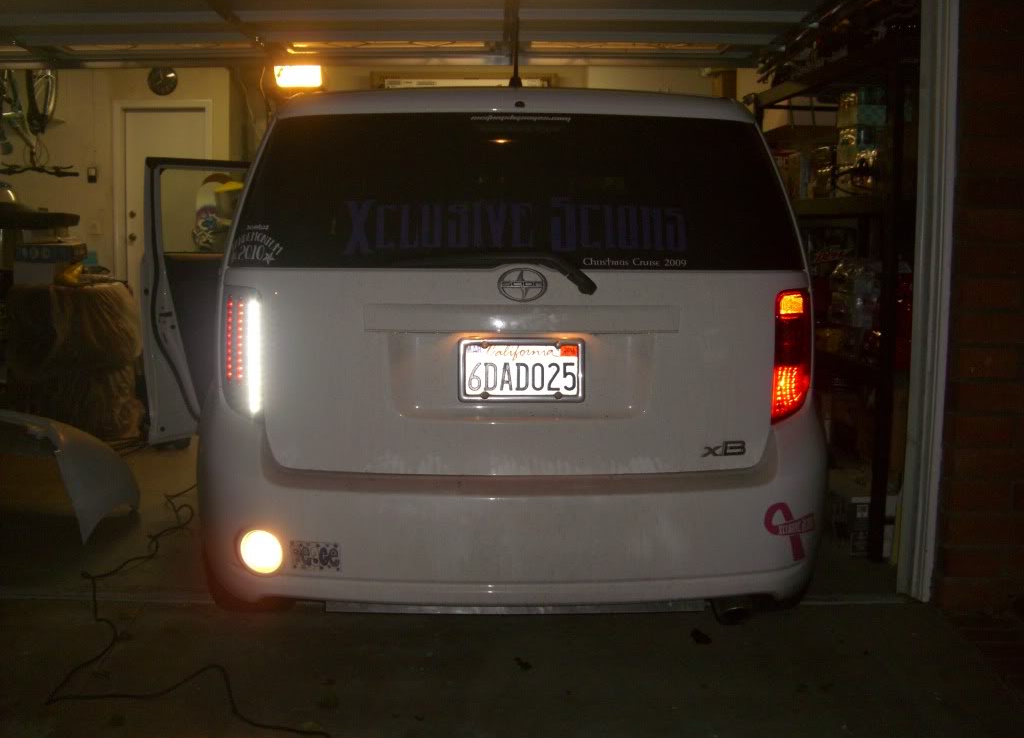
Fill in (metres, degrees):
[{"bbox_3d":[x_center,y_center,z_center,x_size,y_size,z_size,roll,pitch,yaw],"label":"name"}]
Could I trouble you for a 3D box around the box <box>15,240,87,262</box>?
[{"bbox_3d":[-2.545,-0.637,6.200,0.330,0.100,0.210,2,7,8],"label":"box"}]

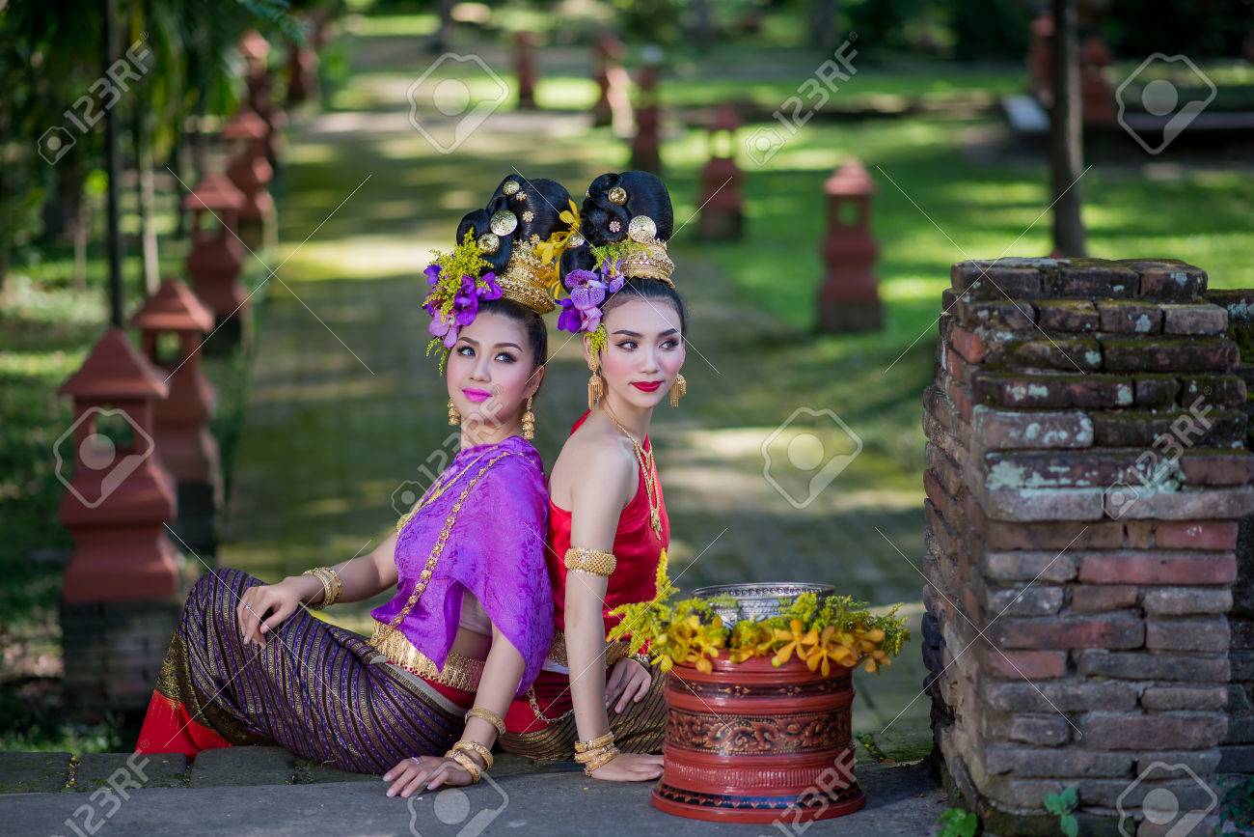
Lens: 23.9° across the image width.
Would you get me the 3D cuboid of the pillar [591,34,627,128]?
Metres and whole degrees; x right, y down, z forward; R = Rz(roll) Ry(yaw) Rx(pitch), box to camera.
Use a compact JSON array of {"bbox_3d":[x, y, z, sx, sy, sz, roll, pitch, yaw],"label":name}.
[{"bbox_3d":[-0.161,-2.997,26.300,0.310,0.820,0.310,0,5,-6],"label":"pillar"}]

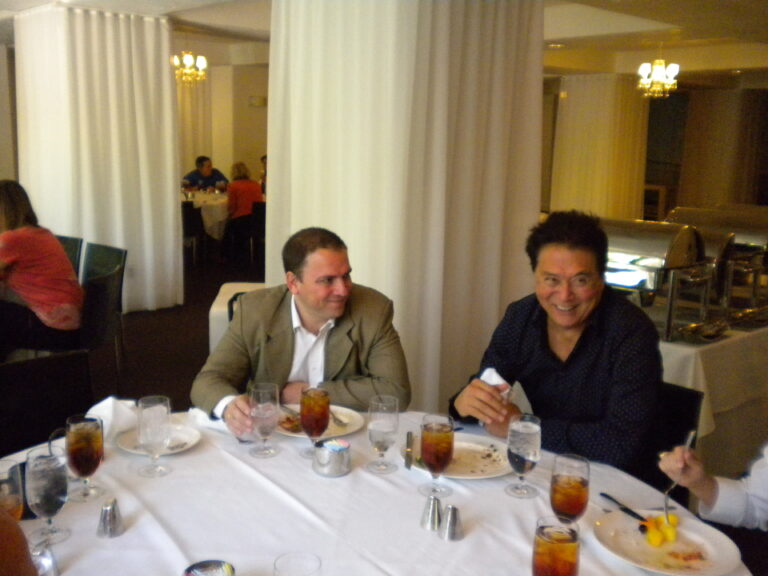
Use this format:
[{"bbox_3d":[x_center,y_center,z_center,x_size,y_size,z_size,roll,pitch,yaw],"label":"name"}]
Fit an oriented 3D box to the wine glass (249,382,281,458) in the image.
[{"bbox_3d":[-0.291,0.326,1.910,0.075,0.166,0.075,2,10,0],"label":"wine glass"}]

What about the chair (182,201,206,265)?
[{"bbox_3d":[-2.547,-0.711,9.779,0.470,0.800,0.520,3,10,8],"label":"chair"}]

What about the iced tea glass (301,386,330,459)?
[{"bbox_3d":[-0.168,0.330,1.909,0.076,0.162,0.076,1,10,0],"label":"iced tea glass"}]

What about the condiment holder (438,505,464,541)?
[{"bbox_3d":[0.132,0.452,1.503,0.048,0.060,0.048,2,10,0],"label":"condiment holder"}]

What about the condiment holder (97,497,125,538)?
[{"bbox_3d":[-0.519,0.433,1.469,0.047,0.064,0.047,2,10,0],"label":"condiment holder"}]

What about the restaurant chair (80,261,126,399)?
[{"bbox_3d":[-1.743,0.315,4.163,0.560,0.820,0.460,2,10,0],"label":"restaurant chair"}]

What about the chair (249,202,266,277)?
[{"bbox_3d":[-1.534,-0.639,9.343,0.460,0.820,0.540,-8,14,-43],"label":"chair"}]

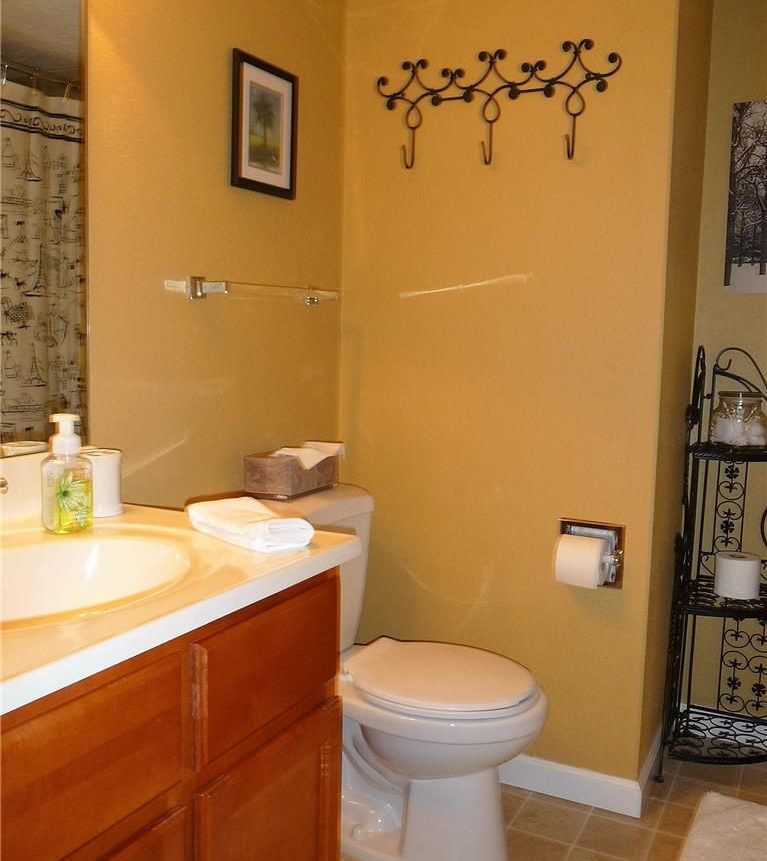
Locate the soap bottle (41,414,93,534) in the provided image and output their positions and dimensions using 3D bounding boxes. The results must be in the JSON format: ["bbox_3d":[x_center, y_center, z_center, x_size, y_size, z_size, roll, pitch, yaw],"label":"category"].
[{"bbox_3d":[-0.508,0.070,1.323,0.058,0.180,0.076,6,8,40],"label":"soap bottle"}]

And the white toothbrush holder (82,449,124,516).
[{"bbox_3d":[-0.494,0.092,1.451,0.071,0.109,0.071,4,7,28],"label":"white toothbrush holder"}]

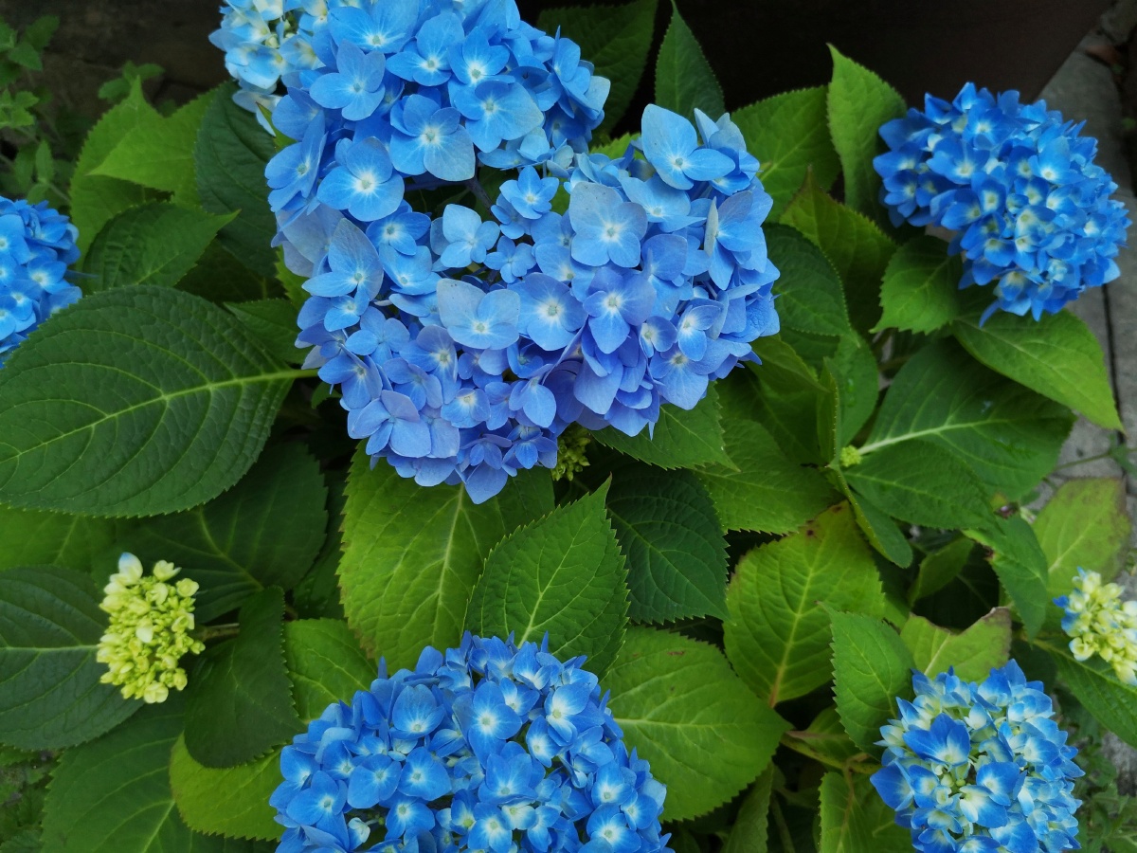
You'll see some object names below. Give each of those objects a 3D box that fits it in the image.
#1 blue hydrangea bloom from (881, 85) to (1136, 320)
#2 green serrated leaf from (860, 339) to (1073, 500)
[{"bbox_3d":[0.242,-0.125,0.495,0.132,0.100,0.122,5,59,-10],"label":"blue hydrangea bloom"},{"bbox_3d":[0.239,0.002,0.530,0.140,0.030,0.096,-8,74,-8],"label":"green serrated leaf"}]

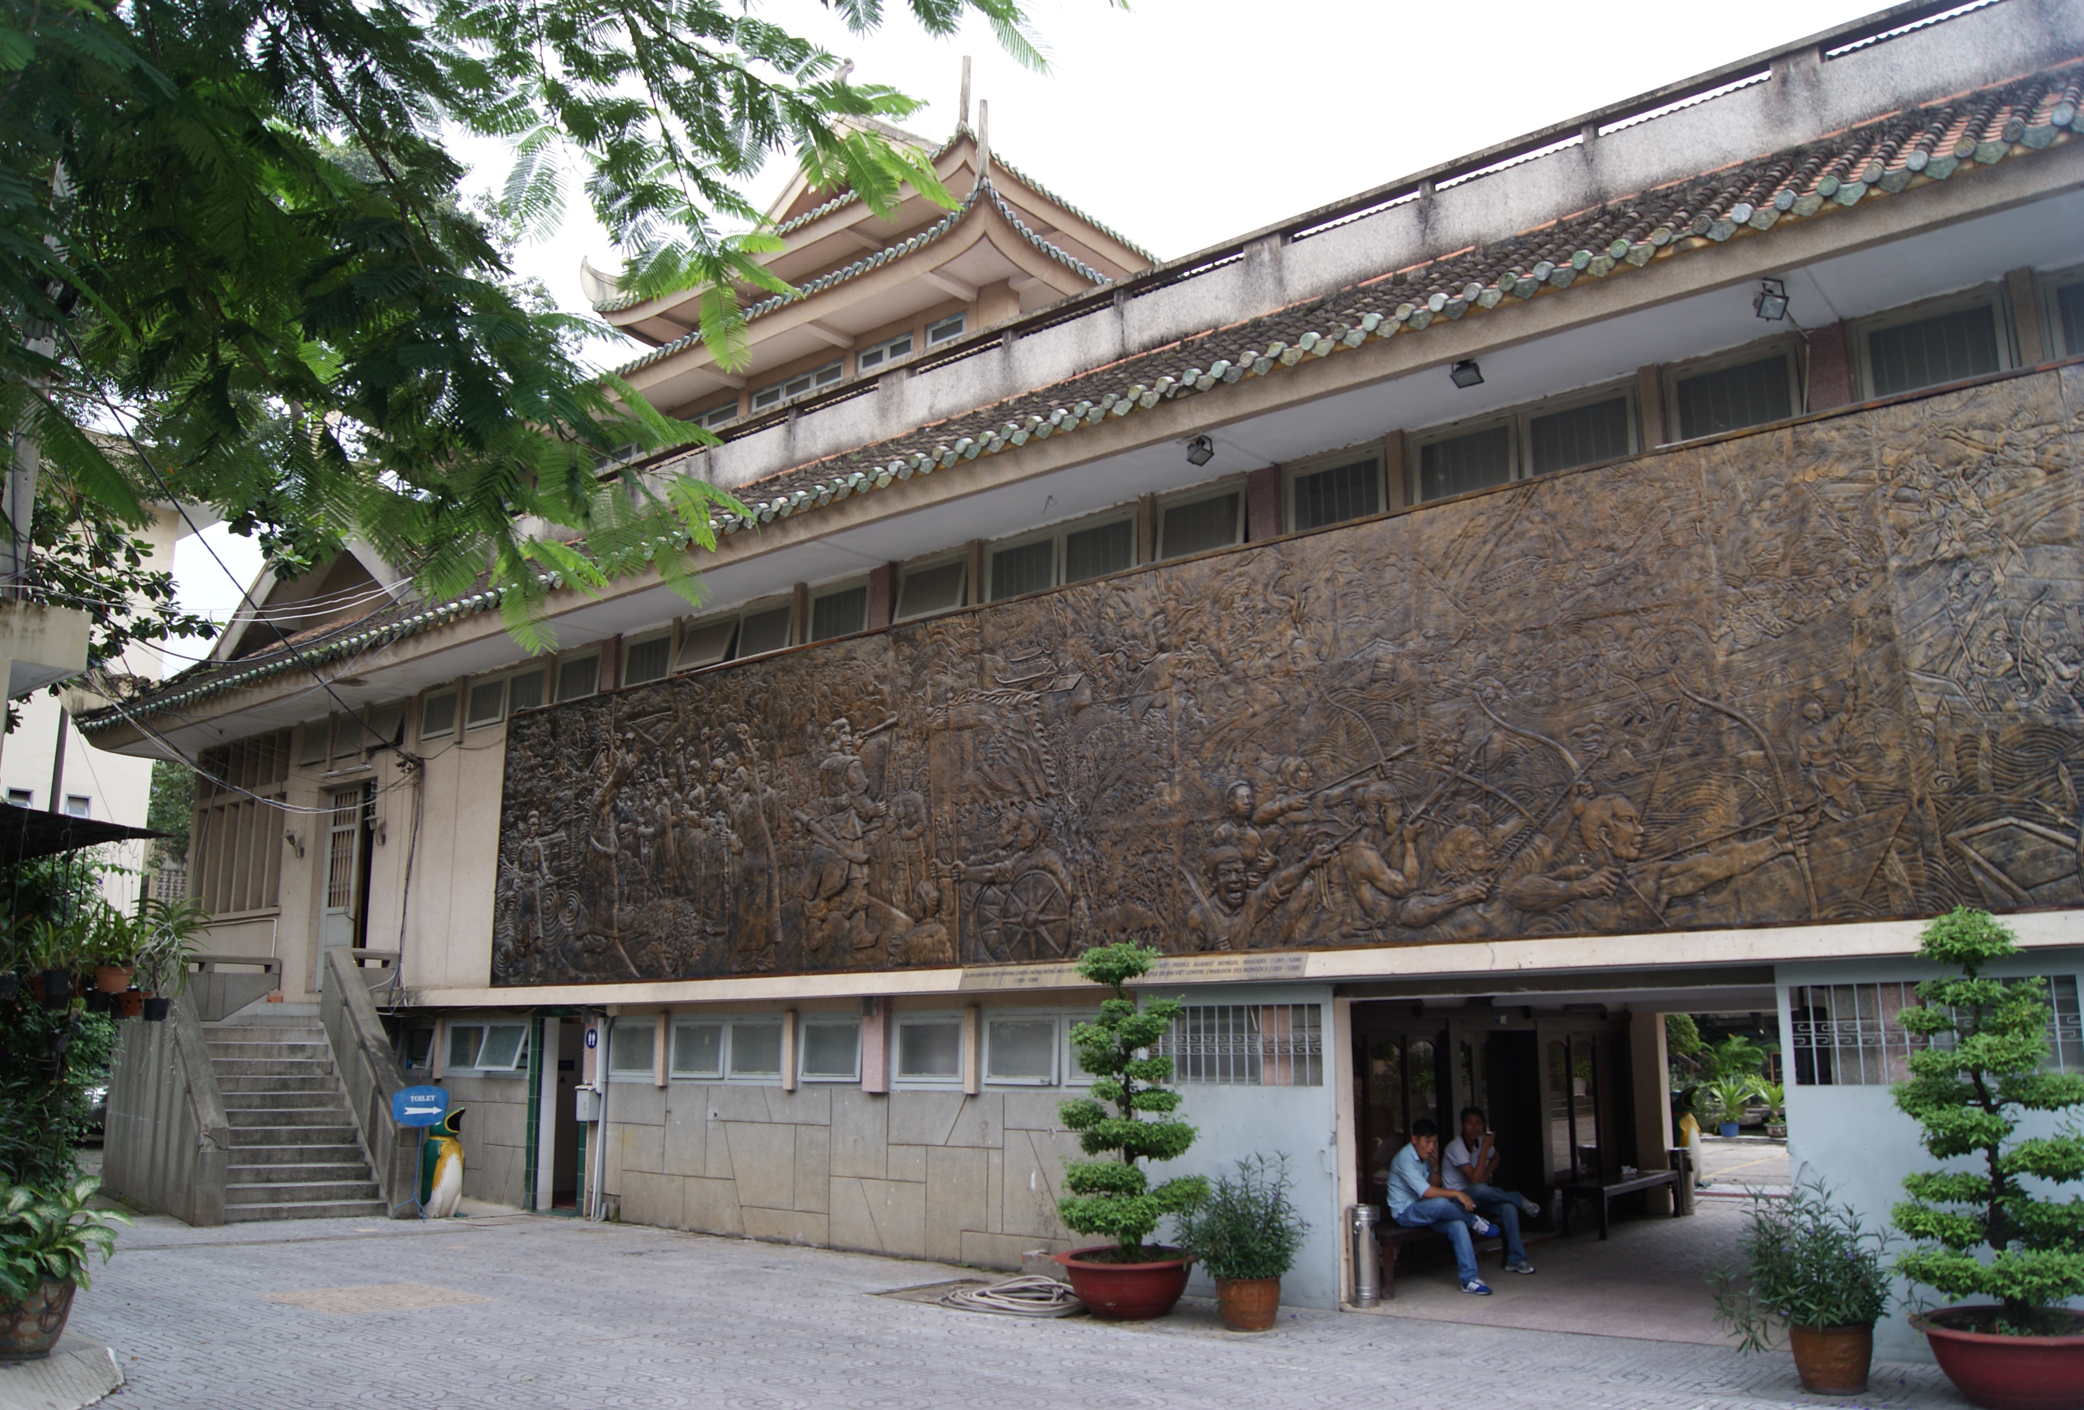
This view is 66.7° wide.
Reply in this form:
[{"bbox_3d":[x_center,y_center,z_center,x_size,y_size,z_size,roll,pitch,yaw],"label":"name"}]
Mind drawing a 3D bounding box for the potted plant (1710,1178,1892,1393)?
[{"bbox_3d":[3.846,2.925,8.018,0.908,1.021,0.835,-10,-15,37],"label":"potted plant"}]

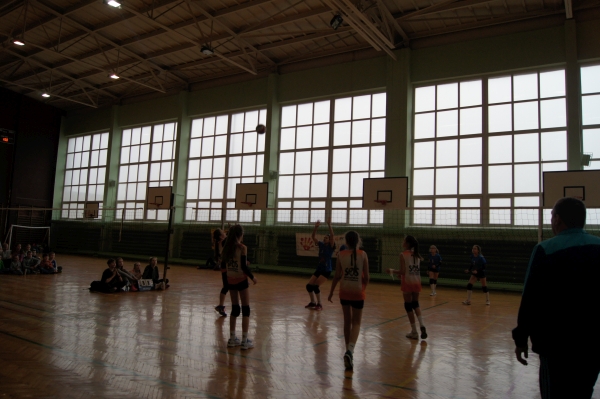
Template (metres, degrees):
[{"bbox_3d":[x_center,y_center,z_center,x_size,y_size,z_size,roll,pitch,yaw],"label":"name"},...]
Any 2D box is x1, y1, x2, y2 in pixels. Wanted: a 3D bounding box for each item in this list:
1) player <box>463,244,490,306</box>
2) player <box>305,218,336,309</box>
[{"bbox_3d":[4.581,1.941,11.659,0.550,1.516,0.520,6,-7,-33],"label":"player"},{"bbox_3d":[0.477,1.343,9.612,0.520,1.931,0.450,8,-8,-43],"label":"player"}]

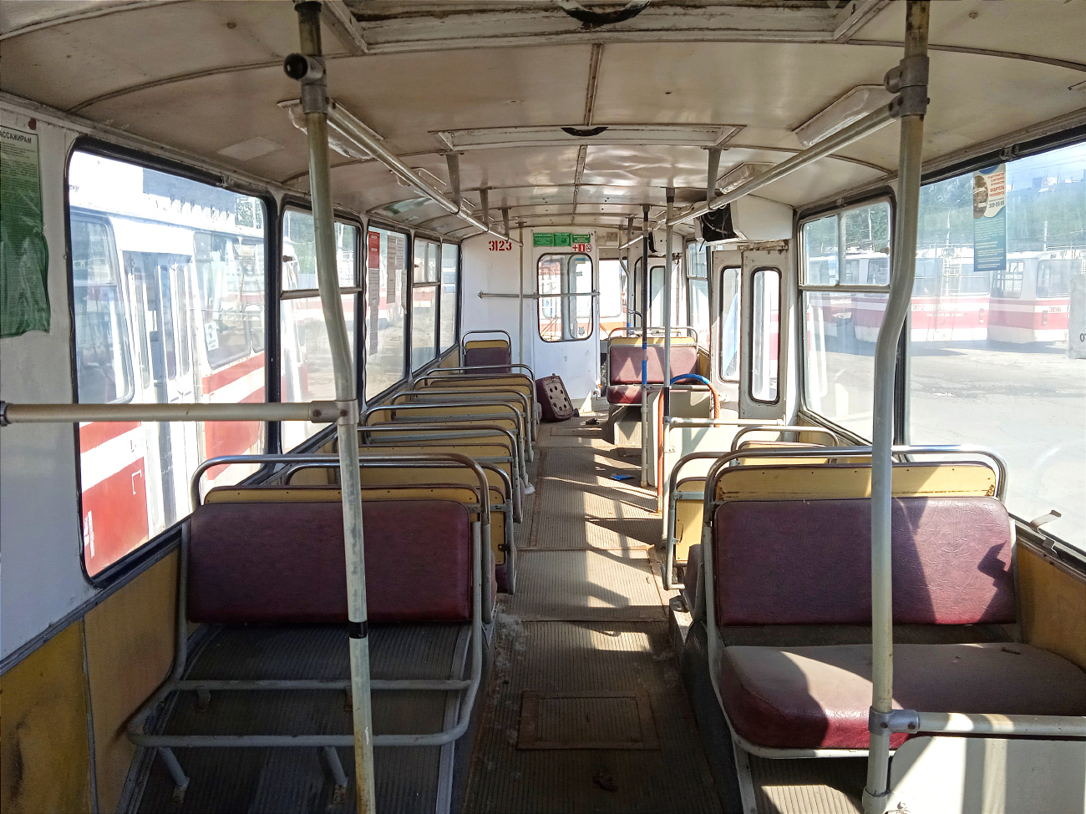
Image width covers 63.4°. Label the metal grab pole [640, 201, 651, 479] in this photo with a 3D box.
[{"bbox_3d":[0.698,-0.402,5.992,0.045,1.920,0.045,0,9,1],"label":"metal grab pole"}]

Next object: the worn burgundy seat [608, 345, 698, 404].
[{"bbox_3d":[1.028,-0.297,8.176,0.860,0.510,0.520,0,9,1],"label":"worn burgundy seat"}]

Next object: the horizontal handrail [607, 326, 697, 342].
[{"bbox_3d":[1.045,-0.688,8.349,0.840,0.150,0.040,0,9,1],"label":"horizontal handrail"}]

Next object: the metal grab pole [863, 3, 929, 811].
[{"bbox_3d":[0.570,0.251,1.471,0.070,1.830,0.050,0,9,1],"label":"metal grab pole"}]

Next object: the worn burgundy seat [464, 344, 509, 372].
[{"bbox_3d":[-0.532,-0.301,8.386,0.460,0.510,0.520,0,9,1],"label":"worn burgundy seat"}]

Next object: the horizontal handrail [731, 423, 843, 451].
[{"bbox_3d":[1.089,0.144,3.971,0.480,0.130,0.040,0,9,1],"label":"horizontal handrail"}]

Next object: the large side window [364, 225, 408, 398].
[{"bbox_3d":[-0.975,-0.631,5.625,0.040,1.040,1.370,2,9,1],"label":"large side window"}]

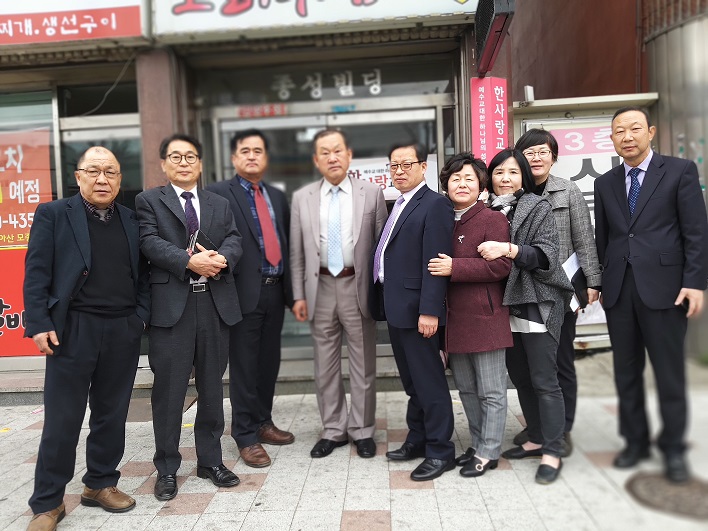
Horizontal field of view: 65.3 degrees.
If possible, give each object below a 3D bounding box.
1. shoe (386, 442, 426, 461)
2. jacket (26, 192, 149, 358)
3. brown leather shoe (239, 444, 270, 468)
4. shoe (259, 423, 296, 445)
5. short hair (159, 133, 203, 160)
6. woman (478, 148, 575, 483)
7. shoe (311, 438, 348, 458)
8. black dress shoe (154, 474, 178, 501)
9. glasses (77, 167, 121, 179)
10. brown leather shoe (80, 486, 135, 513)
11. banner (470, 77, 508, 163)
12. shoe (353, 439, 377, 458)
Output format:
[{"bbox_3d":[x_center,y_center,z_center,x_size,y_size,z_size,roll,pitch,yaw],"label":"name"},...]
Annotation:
[{"bbox_3d":[0.311,0.944,2.937,0.285,0.110,0.105,-3,3,-12],"label":"shoe"},{"bbox_3d":[-1.188,0.036,2.479,0.530,0.710,0.340,-4,3,-27],"label":"jacket"},{"bbox_3d":[-0.529,0.980,2.956,0.110,0.110,0.290,-4,3,-26],"label":"brown leather shoe"},{"bbox_3d":[-0.476,0.962,3.185,0.285,0.105,0.105,-1,3,23],"label":"shoe"},{"bbox_3d":[-0.826,-0.557,2.627,0.205,0.165,0.215,-3,3,-16],"label":"short hair"},{"bbox_3d":[0.838,0.204,2.704,0.490,1.560,0.420,0,3,41],"label":"woman"},{"bbox_3d":[-0.130,0.956,3.030,0.105,0.100,0.285,0,4,39],"label":"shoe"},{"bbox_3d":[-0.900,1.009,2.637,0.105,0.105,0.285,-4,3,-21],"label":"black dress shoe"},{"bbox_3d":[-1.078,-0.396,2.348,0.148,0.047,0.145,-4,3,-26],"label":"glasses"},{"bbox_3d":[-1.125,1.026,2.512,0.295,0.110,0.112,-1,3,30],"label":"brown leather shoe"},{"bbox_3d":[0.994,-0.987,4.038,0.280,0.780,0.070,-3,3,-7],"label":"banner"},{"bbox_3d":[0.052,0.951,3.039,0.108,0.110,0.290,-3,3,-7],"label":"shoe"}]

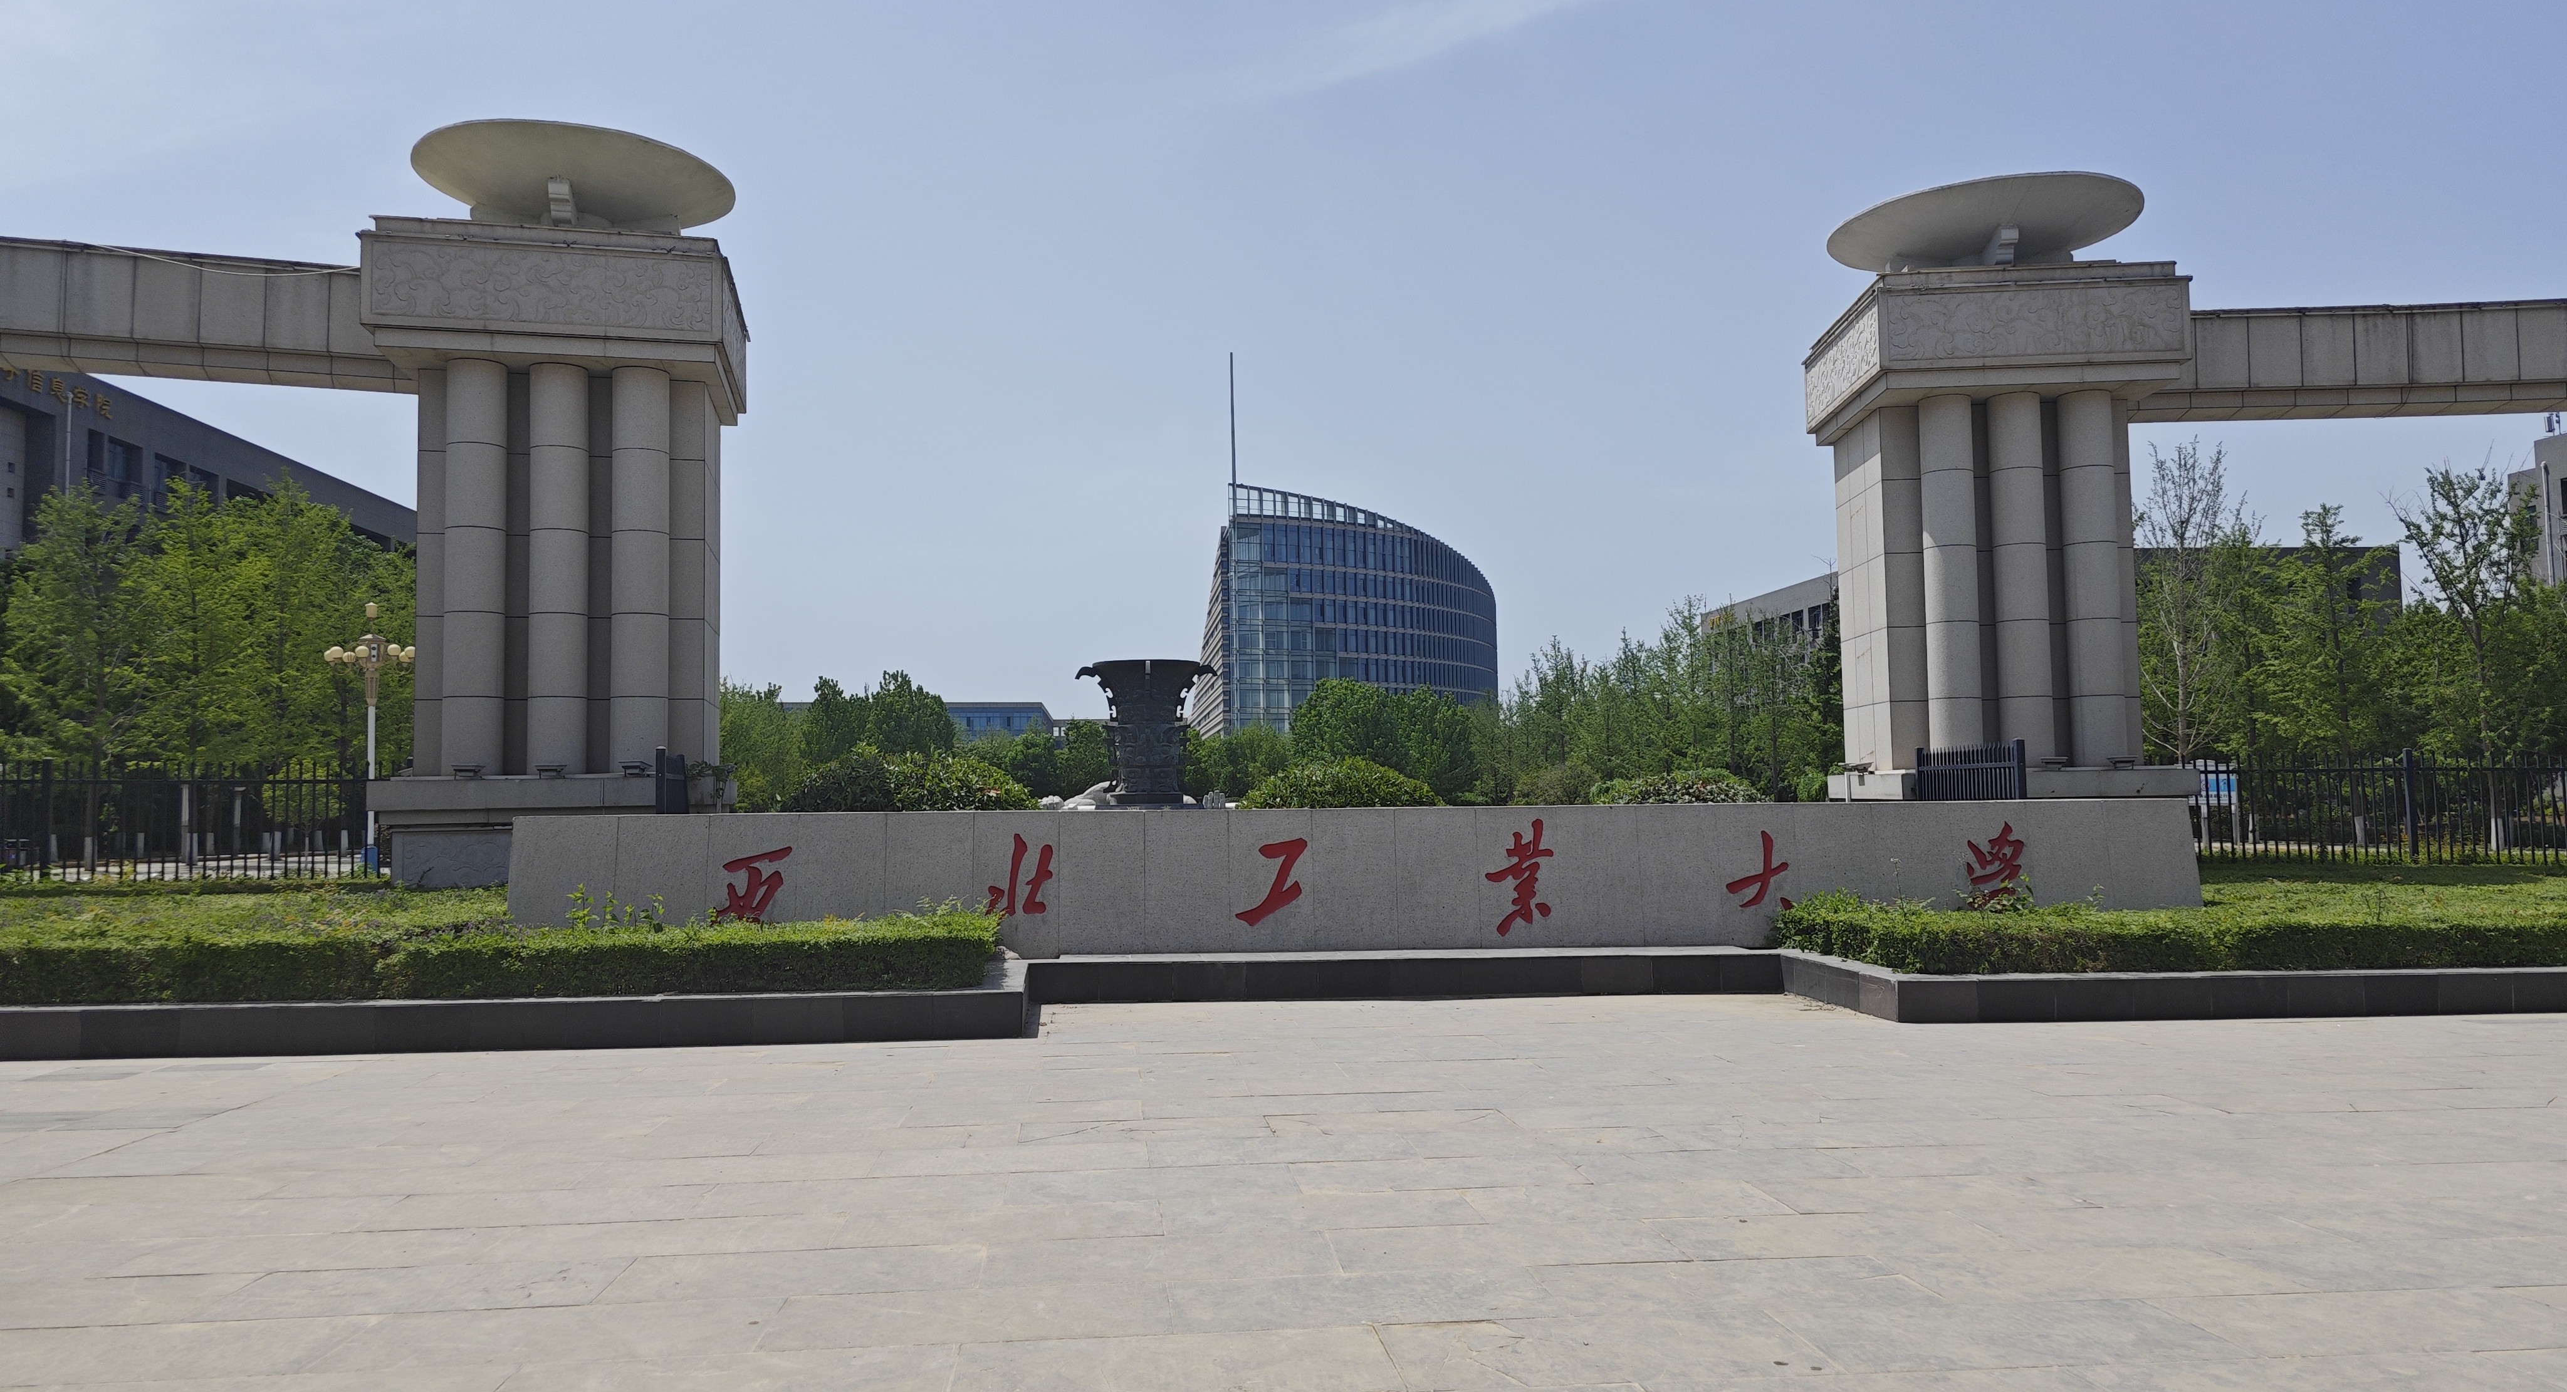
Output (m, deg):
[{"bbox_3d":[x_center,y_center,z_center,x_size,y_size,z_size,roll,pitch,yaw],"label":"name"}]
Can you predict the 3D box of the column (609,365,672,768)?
[{"bbox_3d":[-7.148,-1.415,18.950,0.630,4.471,0.620,0,-3,-15],"label":"column"}]

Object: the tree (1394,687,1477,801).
[{"bbox_3d":[6.658,2.683,75.000,3.700,6.262,3.700,0,-3,-6],"label":"tree"}]

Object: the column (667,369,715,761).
[{"bbox_3d":[-8.860,-1.621,25.326,0.720,5.640,2.400,0,-3,-14],"label":"column"}]

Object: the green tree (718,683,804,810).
[{"bbox_3d":[-21.025,2.507,67.829,4.300,6.220,4.300,0,-3,-17],"label":"green tree"}]

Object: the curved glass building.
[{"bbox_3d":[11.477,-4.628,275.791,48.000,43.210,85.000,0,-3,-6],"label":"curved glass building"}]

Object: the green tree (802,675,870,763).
[{"bbox_3d":[-19.349,2.622,73.952,3.500,6.913,3.500,0,-3,-6],"label":"green tree"}]

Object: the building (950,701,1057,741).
[{"bbox_3d":[-72.550,12.312,339.621,51.000,19.451,40.000,0,-3,-7],"label":"building"}]

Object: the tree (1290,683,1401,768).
[{"bbox_3d":[1.926,1.926,52.000,3.600,4.761,3.500,-1,-3,-6],"label":"tree"}]

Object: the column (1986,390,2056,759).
[{"bbox_3d":[8.758,-1.419,20.258,0.575,4.347,0.575,-1,-3,3],"label":"column"}]

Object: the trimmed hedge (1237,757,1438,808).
[{"bbox_3d":[0.868,1.926,25.444,3.000,2.030,2.800,-1,-3,2],"label":"trimmed hedge"}]

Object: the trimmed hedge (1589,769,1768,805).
[{"bbox_3d":[6.514,2.099,27.951,2.900,1.800,2.700,-2,-3,13],"label":"trimmed hedge"}]

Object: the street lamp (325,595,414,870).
[{"bbox_3d":[-19.794,0.949,36.997,1.850,6.016,1.850,0,-3,-6],"label":"street lamp"}]

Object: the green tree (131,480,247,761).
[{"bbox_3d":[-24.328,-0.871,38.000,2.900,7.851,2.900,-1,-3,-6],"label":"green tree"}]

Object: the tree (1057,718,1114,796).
[{"bbox_3d":[-7.337,2.897,64.000,2.700,4.207,2.700,-1,-3,-6],"label":"tree"}]

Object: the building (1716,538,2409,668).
[{"bbox_3d":[49.625,-0.143,117.430,30.300,15.125,36.800,-1,-3,-6],"label":"building"}]

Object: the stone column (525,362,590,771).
[{"bbox_3d":[-7.786,-1.398,18.304,0.575,4.339,0.575,0,-3,-14],"label":"stone column"}]

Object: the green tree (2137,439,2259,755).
[{"bbox_3d":[21.767,-1.316,40.994,3.000,9.957,3.000,0,-3,-6],"label":"green tree"}]

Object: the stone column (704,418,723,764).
[{"bbox_3d":[-6.656,-1.236,19.216,0.450,4.199,2.000,0,-3,-14],"label":"stone column"}]

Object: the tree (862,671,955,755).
[{"bbox_3d":[-10.745,1.757,49.000,2.900,5.061,2.900,-1,-3,-6],"label":"tree"}]

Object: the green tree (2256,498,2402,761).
[{"bbox_3d":[23.830,-0.492,38.786,3.300,7.790,3.300,-3,-4,32],"label":"green tree"}]

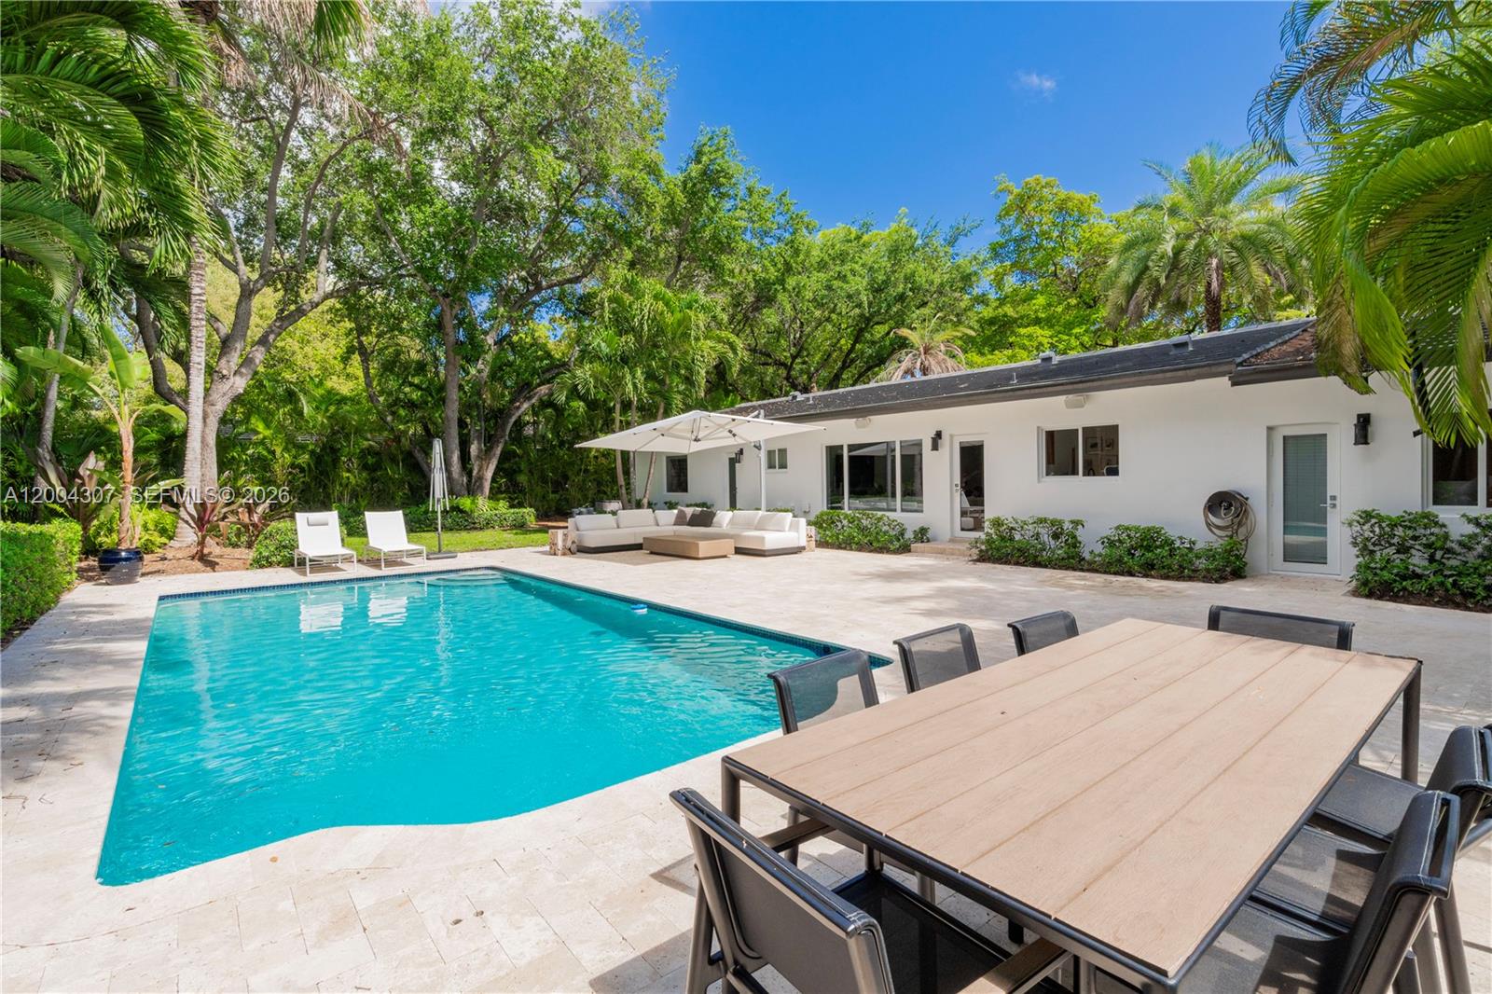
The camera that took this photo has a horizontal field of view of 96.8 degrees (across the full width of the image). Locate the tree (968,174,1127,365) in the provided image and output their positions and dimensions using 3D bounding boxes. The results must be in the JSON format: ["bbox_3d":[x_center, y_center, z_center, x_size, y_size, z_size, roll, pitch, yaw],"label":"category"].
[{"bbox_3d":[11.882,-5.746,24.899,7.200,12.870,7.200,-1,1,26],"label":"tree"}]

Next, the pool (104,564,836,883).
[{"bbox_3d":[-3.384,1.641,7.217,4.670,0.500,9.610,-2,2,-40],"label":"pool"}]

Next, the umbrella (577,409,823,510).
[{"bbox_3d":[-0.786,-0.354,13.883,3.700,3.100,3.850,0,2,37],"label":"umbrella"}]

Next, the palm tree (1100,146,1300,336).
[{"bbox_3d":[15.285,-5.493,21.905,5.400,12.360,5.400,0,1,35],"label":"palm tree"}]

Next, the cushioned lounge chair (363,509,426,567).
[{"bbox_3d":[-6.929,0.815,13.057,0.730,1.020,1.680,-2,2,-40],"label":"cushioned lounge chair"}]

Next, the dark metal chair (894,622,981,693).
[{"bbox_3d":[0.950,0.952,2.483,0.570,0.800,0.610,-2,1,-39],"label":"dark metal chair"}]

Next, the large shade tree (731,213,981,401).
[{"bbox_3d":[4.652,-5.516,27.877,10.300,12.600,10.000,-1,1,10],"label":"large shade tree"}]

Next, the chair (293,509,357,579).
[{"bbox_3d":[-7.628,0.812,11.989,0.710,1.030,1.800,-2,2,-40],"label":"chair"}]

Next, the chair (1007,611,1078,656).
[{"bbox_3d":[1.601,0.981,2.932,0.570,0.830,0.630,-2,2,-34],"label":"chair"}]

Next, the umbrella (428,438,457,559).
[{"bbox_3d":[-6.565,0.011,14.307,0.540,2.560,0.540,-1,1,20],"label":"umbrella"}]

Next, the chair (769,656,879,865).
[{"bbox_3d":[0.486,1.018,2.213,0.570,0.830,0.640,-2,2,-39],"label":"chair"}]

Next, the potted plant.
[{"bbox_3d":[-10.503,-0.676,10.798,1.750,4.160,1.500,-2,2,-43],"label":"potted plant"}]

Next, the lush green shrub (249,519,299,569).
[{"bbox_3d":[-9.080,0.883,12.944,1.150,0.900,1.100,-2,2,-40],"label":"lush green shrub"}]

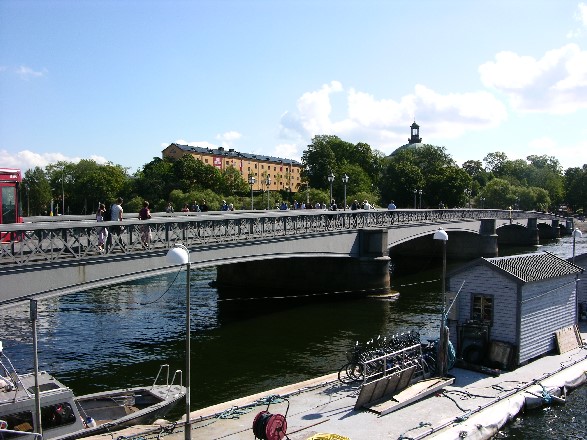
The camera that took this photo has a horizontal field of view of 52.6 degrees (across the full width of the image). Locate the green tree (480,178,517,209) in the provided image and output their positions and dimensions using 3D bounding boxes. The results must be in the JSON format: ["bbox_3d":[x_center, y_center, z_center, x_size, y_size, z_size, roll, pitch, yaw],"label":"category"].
[{"bbox_3d":[50.137,-5.313,144.899,8.800,9.600,8.800,0,2,0],"label":"green tree"}]

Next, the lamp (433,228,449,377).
[{"bbox_3d":[4.370,2.449,17.672,0.480,4.420,0.420,-1,2,-43],"label":"lamp"}]

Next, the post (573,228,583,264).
[{"bbox_3d":[11.781,2.431,24.772,0.500,4.250,0.420,-1,2,-43],"label":"post"}]

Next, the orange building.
[{"bbox_3d":[-21.240,-20.137,250.352,10.200,16.000,88.000,1,2,29],"label":"orange building"}]

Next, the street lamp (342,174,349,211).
[{"bbox_3d":[3.432,-1.273,38.879,0.420,3.500,0.420,0,2,0],"label":"street lamp"}]

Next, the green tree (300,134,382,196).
[{"bbox_3d":[13.453,-13.245,164.700,22.500,20.800,20.000,0,2,0],"label":"green tree"}]

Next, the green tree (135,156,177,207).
[{"bbox_3d":[-41.310,-10.885,177.780,12.500,16.500,12.500,0,2,0],"label":"green tree"}]

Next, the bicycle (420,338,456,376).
[{"bbox_3d":[4.167,4.095,18.516,0.600,1.080,1.750,-1,2,-38],"label":"bicycle"}]

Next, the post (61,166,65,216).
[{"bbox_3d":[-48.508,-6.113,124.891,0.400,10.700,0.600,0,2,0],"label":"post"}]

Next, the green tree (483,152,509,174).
[{"bbox_3d":[64.782,-12.759,189.711,10.000,17.300,10.000,0,2,0],"label":"green tree"}]

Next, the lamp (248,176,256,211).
[{"bbox_3d":[-2.774,-1.335,40.279,0.420,3.450,0.420,0,2,0],"label":"lamp"}]

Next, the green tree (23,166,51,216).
[{"bbox_3d":[-73.274,-8.525,169.848,8.800,13.700,8.800,0,2,0],"label":"green tree"}]

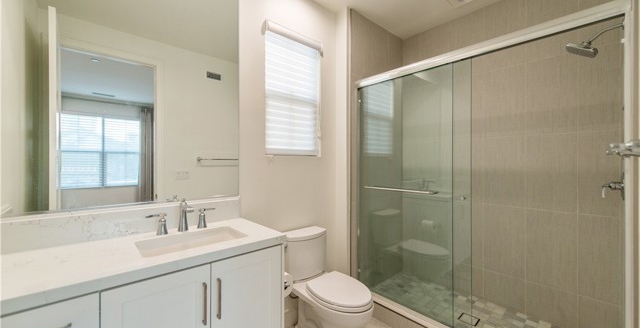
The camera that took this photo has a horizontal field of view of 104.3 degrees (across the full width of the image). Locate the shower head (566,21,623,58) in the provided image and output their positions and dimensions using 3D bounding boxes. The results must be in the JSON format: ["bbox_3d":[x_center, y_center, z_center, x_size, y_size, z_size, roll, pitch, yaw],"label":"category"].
[{"bbox_3d":[1.634,-0.707,1.487,0.150,0.195,0.235,0,0,-42],"label":"shower head"}]

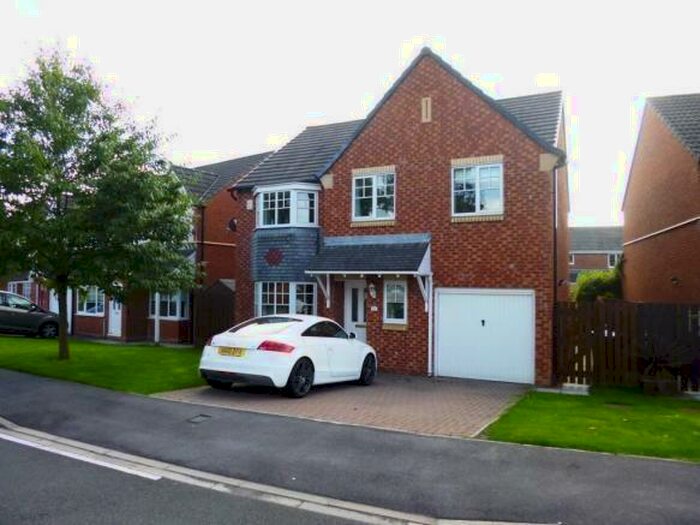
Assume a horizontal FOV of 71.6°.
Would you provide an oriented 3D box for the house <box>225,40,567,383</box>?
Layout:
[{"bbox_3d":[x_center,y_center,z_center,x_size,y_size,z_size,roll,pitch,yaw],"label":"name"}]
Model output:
[{"bbox_3d":[2.143,-1.121,15.422,8.715,7.800,9.000,0,-2,26],"label":"house"}]

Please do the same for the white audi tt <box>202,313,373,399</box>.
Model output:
[{"bbox_3d":[-0.947,1.760,9.677,1.842,1.352,4.178,0,-8,29],"label":"white audi tt"}]

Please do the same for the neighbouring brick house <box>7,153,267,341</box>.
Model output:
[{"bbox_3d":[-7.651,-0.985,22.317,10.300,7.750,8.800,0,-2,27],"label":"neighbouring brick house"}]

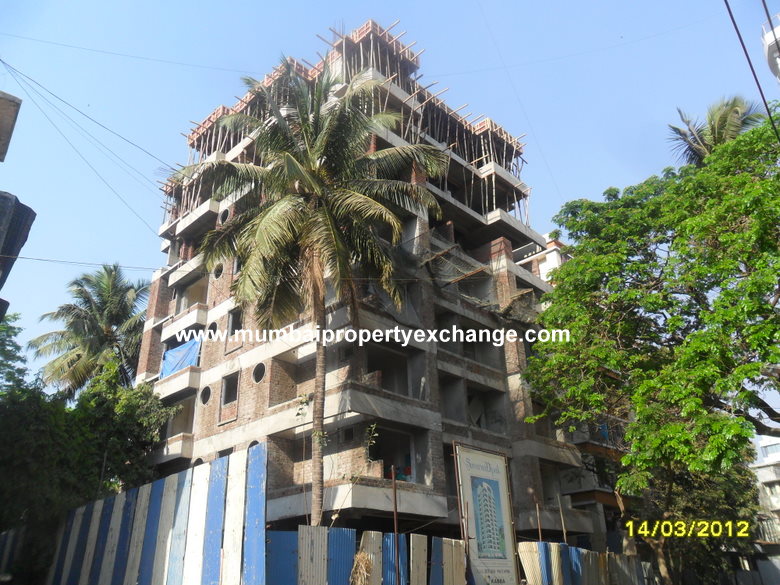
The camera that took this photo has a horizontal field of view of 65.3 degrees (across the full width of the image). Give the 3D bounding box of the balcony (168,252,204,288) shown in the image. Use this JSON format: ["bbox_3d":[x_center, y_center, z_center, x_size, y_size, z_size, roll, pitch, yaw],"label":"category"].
[{"bbox_3d":[-9.517,-0.998,29.812,3.120,0.660,0.950,-24,-34,38],"label":"balcony"}]

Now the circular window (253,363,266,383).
[{"bbox_3d":[-4.942,3.068,23.232,0.870,0.860,0.180,-24,-34,38],"label":"circular window"}]

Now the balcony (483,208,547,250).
[{"bbox_3d":[6.856,-3.220,33.164,1.150,0.670,4.400,-24,-34,38],"label":"balcony"}]

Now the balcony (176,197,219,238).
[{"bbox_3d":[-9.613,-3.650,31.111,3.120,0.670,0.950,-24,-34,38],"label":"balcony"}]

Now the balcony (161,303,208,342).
[{"bbox_3d":[-9.177,1.552,27.638,2.984,1.054,0.800,-24,-34,37],"label":"balcony"}]

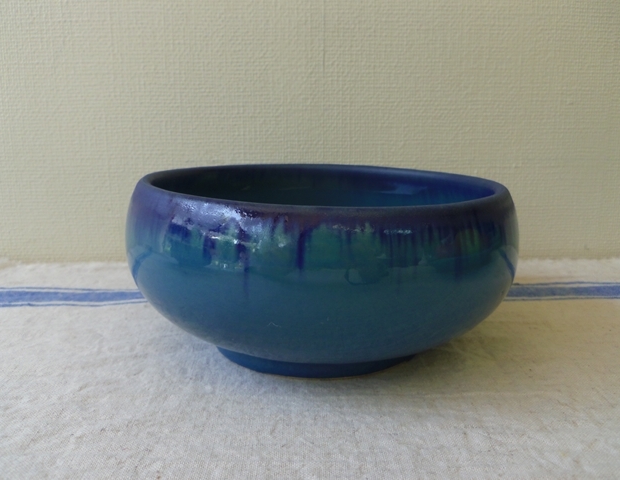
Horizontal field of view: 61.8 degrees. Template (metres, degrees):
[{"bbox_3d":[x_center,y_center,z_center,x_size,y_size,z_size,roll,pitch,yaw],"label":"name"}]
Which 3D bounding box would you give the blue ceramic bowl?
[{"bbox_3d":[0.006,0.010,0.297,0.210,0.091,0.210,0,12,0],"label":"blue ceramic bowl"}]

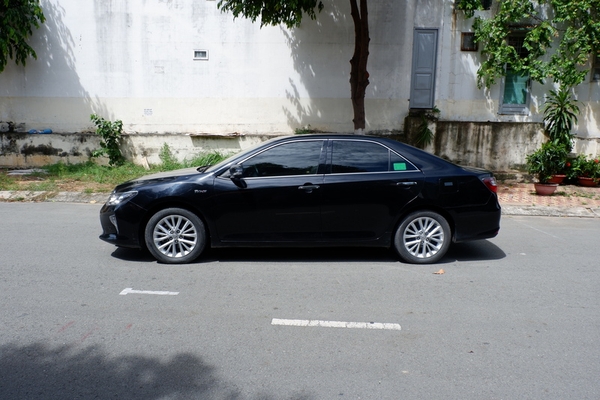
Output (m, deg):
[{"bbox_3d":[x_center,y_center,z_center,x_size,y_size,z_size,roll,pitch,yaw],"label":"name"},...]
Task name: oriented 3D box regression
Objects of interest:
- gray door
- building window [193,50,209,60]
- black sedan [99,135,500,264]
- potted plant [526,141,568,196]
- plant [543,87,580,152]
[{"bbox_3d":[3.475,-3.684,11.275,0.687,2.159,0.100,1,8,1],"label":"gray door"},{"bbox_3d":[-2.803,-4.096,11.336,0.442,0.286,0.100,1,8,1],"label":"building window"},{"bbox_3d":[0.013,-0.134,5.253,4.840,1.470,1.830,1,8,-4],"label":"black sedan"},{"bbox_3d":[5.481,-0.677,8.878,0.820,1.150,0.820,1,8,1],"label":"potted plant"},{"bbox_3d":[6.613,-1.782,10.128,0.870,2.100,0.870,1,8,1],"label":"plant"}]

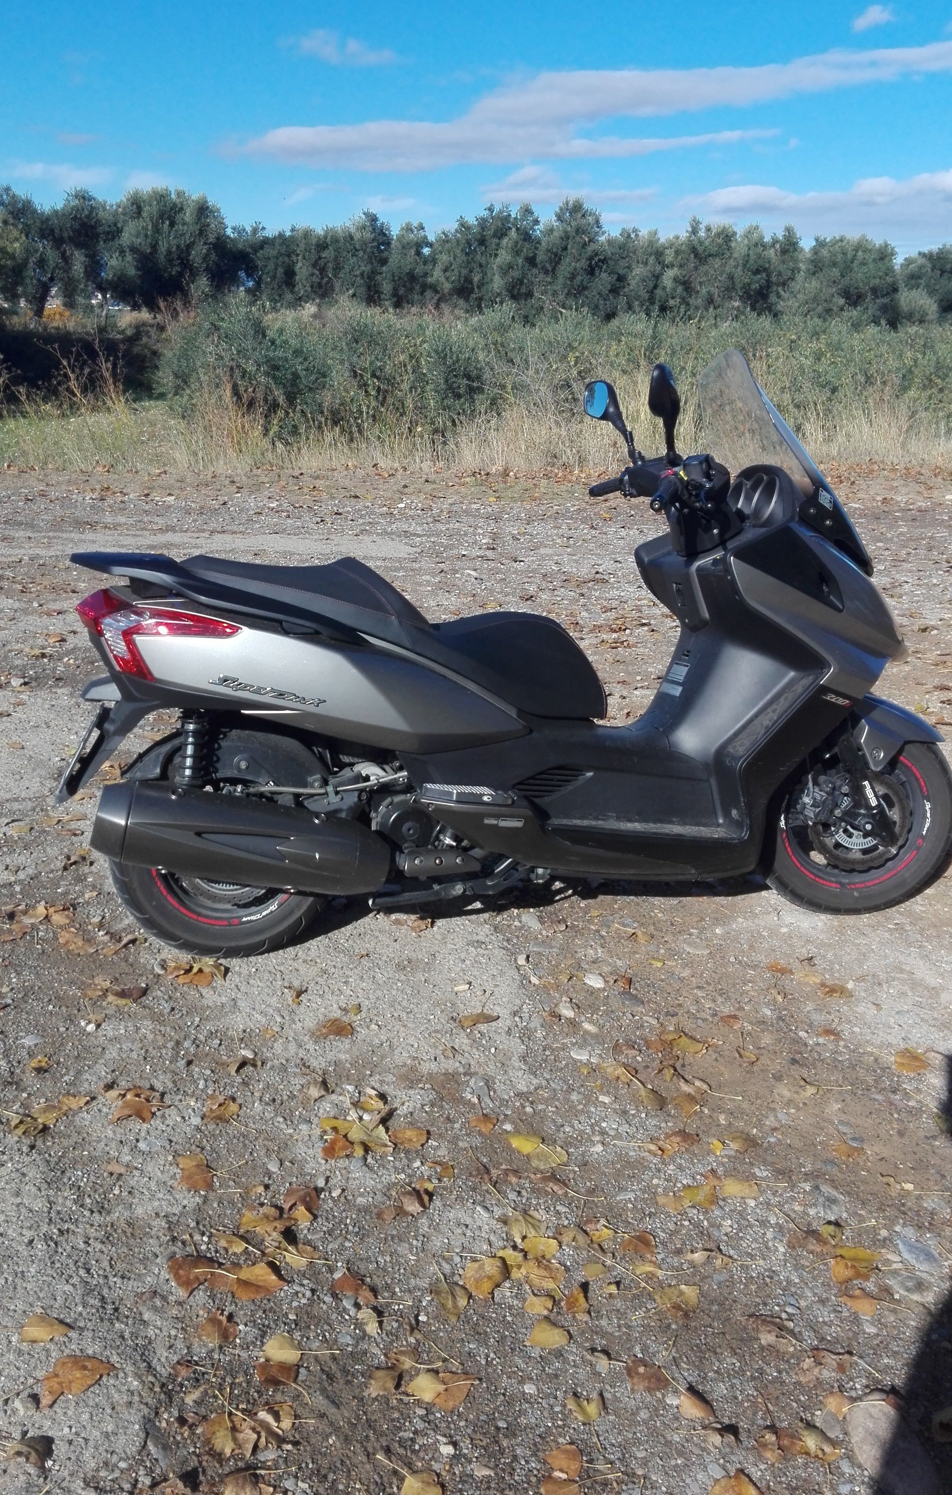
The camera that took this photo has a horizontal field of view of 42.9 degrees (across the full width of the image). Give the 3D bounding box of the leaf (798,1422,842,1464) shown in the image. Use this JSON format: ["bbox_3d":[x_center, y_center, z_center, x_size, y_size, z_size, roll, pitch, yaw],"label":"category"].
[{"bbox_3d":[0.456,0.932,1.626,0.031,0.022,0.059,-18,27,-40],"label":"leaf"}]

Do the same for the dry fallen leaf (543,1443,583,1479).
[{"bbox_3d":[0.125,0.965,1.643,0.051,0.015,0.041,19,28,42],"label":"dry fallen leaf"}]

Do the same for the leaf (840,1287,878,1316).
[{"bbox_3d":[0.589,0.843,1.845,0.033,0.015,0.044,-16,26,-37],"label":"leaf"}]

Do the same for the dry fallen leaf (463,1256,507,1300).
[{"bbox_3d":[0.017,0.839,1.919,0.069,0.013,0.084,-5,20,-14],"label":"dry fallen leaf"}]

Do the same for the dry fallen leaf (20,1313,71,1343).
[{"bbox_3d":[-0.642,0.867,1.809,0.075,0.013,0.044,0,20,0],"label":"dry fallen leaf"}]

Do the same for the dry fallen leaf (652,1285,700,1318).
[{"bbox_3d":[0.313,0.851,1.865,0.075,0.010,0.057,0,20,-1],"label":"dry fallen leaf"}]

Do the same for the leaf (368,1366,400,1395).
[{"bbox_3d":[-0.131,0.892,1.705,0.036,0.020,0.035,2,20,5],"label":"leaf"}]

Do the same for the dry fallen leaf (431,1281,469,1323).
[{"bbox_3d":[-0.030,0.840,1.847,0.043,0.018,0.068,-10,23,-25],"label":"dry fallen leaf"}]

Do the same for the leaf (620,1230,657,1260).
[{"bbox_3d":[0.265,0.808,1.977,0.057,0.014,0.051,4,20,9],"label":"leaf"}]

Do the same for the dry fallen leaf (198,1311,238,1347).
[{"bbox_3d":[-0.383,0.867,1.807,0.058,0.015,0.049,10,22,25],"label":"dry fallen leaf"}]

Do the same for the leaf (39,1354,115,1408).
[{"bbox_3d":[-0.576,0.905,1.729,0.088,0.015,0.096,5,20,15],"label":"leaf"}]

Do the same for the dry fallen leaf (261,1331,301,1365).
[{"bbox_3d":[-0.281,0.886,1.789,0.057,0.010,0.052,8,21,21],"label":"dry fallen leaf"}]

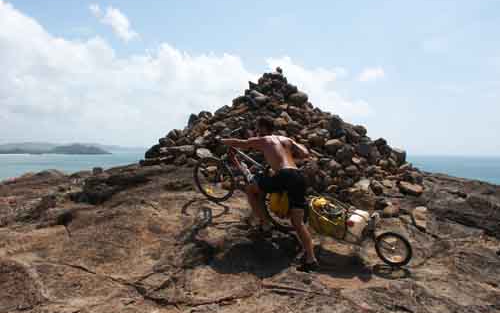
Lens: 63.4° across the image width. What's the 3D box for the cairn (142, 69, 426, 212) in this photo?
[{"bbox_3d":[0.720,-0.550,9.200,6.200,2.800,5.600,1,0,-3],"label":"cairn"}]

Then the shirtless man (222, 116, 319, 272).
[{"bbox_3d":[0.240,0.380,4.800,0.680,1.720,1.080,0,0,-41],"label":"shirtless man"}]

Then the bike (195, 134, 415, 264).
[{"bbox_3d":[0.583,0.469,5.214,3.049,1.080,0.600,18,7,22],"label":"bike"}]

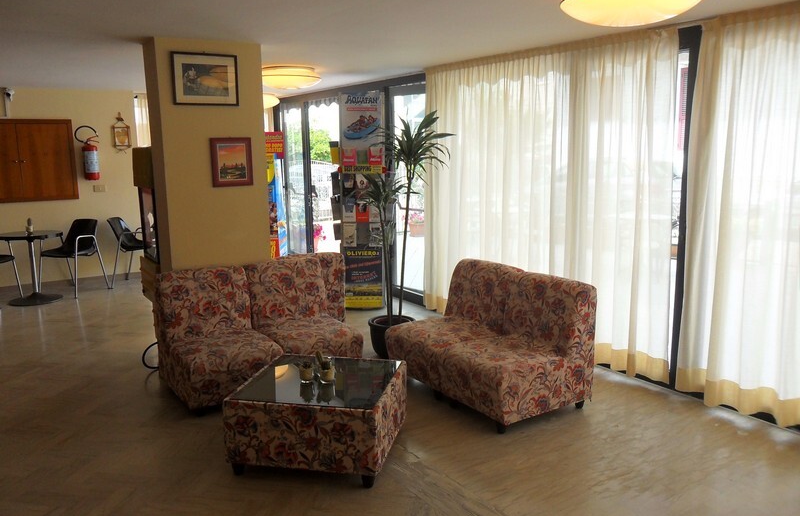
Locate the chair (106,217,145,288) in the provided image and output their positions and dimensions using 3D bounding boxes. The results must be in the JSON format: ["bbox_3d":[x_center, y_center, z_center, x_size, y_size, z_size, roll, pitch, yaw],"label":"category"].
[{"bbox_3d":[-3.261,-0.050,7.802,0.560,0.830,0.570,-1,10,-3],"label":"chair"}]

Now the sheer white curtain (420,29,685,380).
[{"bbox_3d":[1.037,-0.470,5.256,0.130,2.400,2.609,-8,12,-36],"label":"sheer white curtain"}]

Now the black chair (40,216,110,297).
[{"bbox_3d":[-3.697,-0.019,7.068,0.550,0.820,0.550,2,10,17],"label":"black chair"}]

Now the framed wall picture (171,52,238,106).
[{"bbox_3d":[-1.422,-1.310,4.591,0.463,0.369,0.030,-4,10,-22],"label":"framed wall picture"}]

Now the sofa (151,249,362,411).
[{"bbox_3d":[-0.990,0.502,4.546,1.300,0.800,0.790,-7,11,-32],"label":"sofa"}]

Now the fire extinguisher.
[{"bbox_3d":[-3.859,-1.302,7.719,0.238,0.671,0.200,-8,12,-34],"label":"fire extinguisher"}]

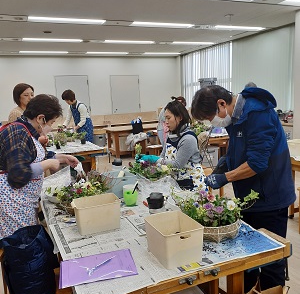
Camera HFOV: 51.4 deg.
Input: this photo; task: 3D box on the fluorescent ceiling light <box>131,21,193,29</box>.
[{"bbox_3d":[0.240,-2.349,6.001,1.271,0.070,0.300,-7,10,-22],"label":"fluorescent ceiling light"}]

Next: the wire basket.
[{"bbox_3d":[0.302,0.381,1.518,0.265,0.100,0.265,-7,10,-22],"label":"wire basket"}]

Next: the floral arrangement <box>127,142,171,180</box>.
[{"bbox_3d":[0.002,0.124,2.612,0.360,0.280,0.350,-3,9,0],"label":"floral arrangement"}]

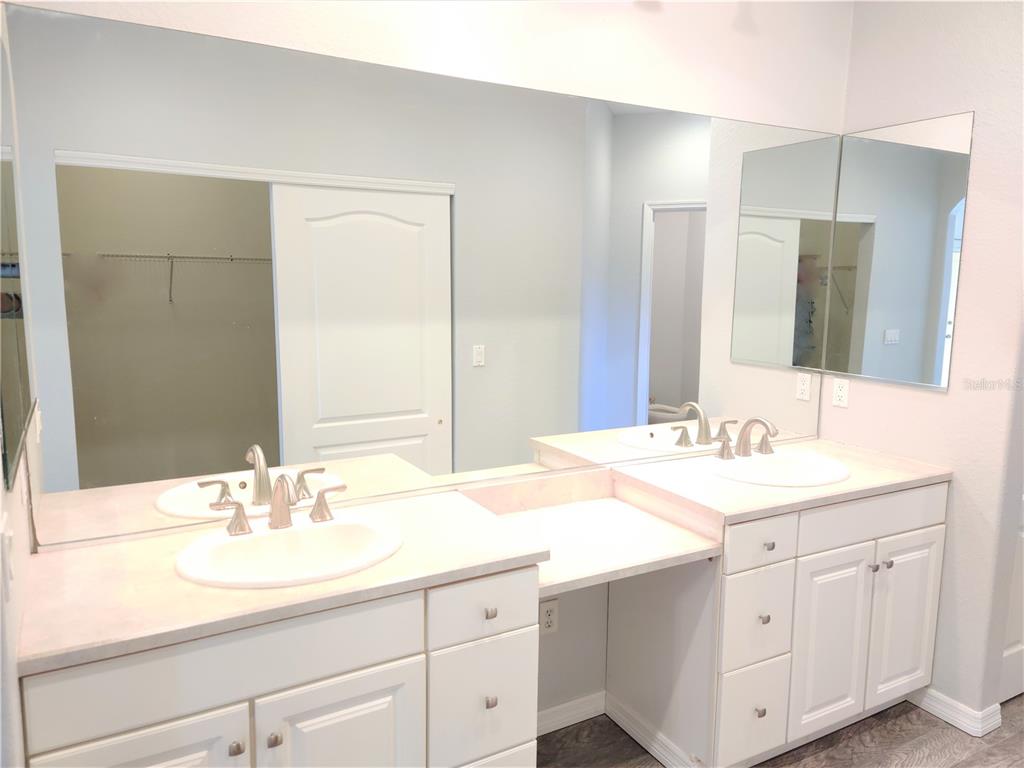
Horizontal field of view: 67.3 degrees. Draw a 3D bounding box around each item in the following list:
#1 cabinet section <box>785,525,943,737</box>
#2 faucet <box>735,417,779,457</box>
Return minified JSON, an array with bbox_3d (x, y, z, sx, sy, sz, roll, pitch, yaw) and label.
[{"bbox_3d":[1.104,0.800,2.838,0.765,0.620,0.480,-4,10,-30],"label":"cabinet section"},{"bbox_3d":[0.884,0.194,2.761,0.052,0.155,0.178,-5,10,-28],"label":"faucet"}]

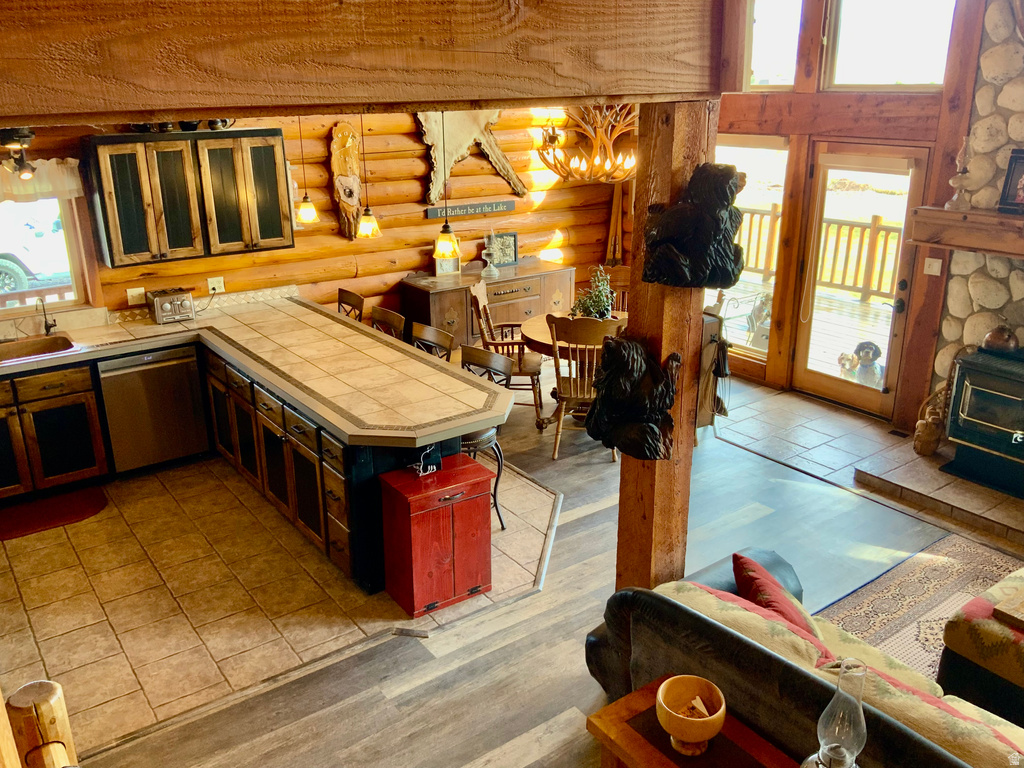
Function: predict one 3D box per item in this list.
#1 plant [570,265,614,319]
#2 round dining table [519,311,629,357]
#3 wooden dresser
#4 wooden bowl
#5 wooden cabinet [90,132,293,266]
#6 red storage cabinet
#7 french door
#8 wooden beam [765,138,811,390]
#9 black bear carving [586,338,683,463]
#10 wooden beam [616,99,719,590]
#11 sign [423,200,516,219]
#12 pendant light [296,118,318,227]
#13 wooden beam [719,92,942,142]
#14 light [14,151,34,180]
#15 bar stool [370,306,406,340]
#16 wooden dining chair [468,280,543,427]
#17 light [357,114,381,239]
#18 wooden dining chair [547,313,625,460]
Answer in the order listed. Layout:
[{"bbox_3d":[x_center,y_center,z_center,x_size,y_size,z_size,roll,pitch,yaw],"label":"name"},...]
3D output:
[{"bbox_3d":[0.581,-0.617,6.186,0.300,0.430,0.300,0,19,0],"label":"plant"},{"bbox_3d":[0.616,-0.069,6.596,1.120,0.750,1.120,0,19,0],"label":"round dining table"},{"bbox_3d":[-0.167,-0.500,7.521,1.530,0.990,0.570,-14,23,-34],"label":"wooden dresser"},{"bbox_3d":[0.519,0.978,2.475,0.200,0.177,0.200,0,19,0],"label":"wooden bowl"},{"bbox_3d":[-2.108,-1.258,5.672,1.180,0.790,0.360,-13,23,-34],"label":"wooden cabinet"},{"bbox_3d":[-0.375,0.758,4.339,0.470,0.640,0.325,-12,22,-31],"label":"red storage cabinet"},{"bbox_3d":[2.687,-0.818,6.712,0.070,2.060,0.950,-12,22,-31],"label":"french door"},{"bbox_3d":[2.371,-1.000,7.217,0.190,2.100,0.210,-12,22,-31],"label":"wooden beam"},{"bbox_3d":[0.425,0.051,3.222,0.290,0.450,0.300,-13,23,-34],"label":"black bear carving"},{"bbox_3d":[0.586,0.111,3.404,0.200,2.330,0.200,-13,23,-34],"label":"wooden beam"},{"bbox_3d":[-0.334,-1.507,7.412,0.890,0.085,0.025,-14,23,-34],"label":"sign"},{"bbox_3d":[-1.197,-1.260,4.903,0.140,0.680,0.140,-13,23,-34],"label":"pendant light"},{"bbox_3d":[2.420,-2.117,6.755,0.190,0.330,2.100,-12,22,-31],"label":"wooden beam"},{"bbox_3d":[-2.554,-1.146,4.500,0.110,0.160,0.110,5,19,16],"label":"light"},{"bbox_3d":[-0.967,0.036,5.722,0.480,1.000,0.450,-13,23,-34],"label":"bar stool"},{"bbox_3d":[-0.014,-0.250,6.666,0.580,1.060,0.560,0,19,2],"label":"wooden dining chair"},{"bbox_3d":[-0.787,-1.173,4.606,0.145,0.760,0.145,-14,23,-34],"label":"light"},{"bbox_3d":[0.517,-0.017,5.816,0.480,1.030,0.550,2,19,7],"label":"wooden dining chair"}]

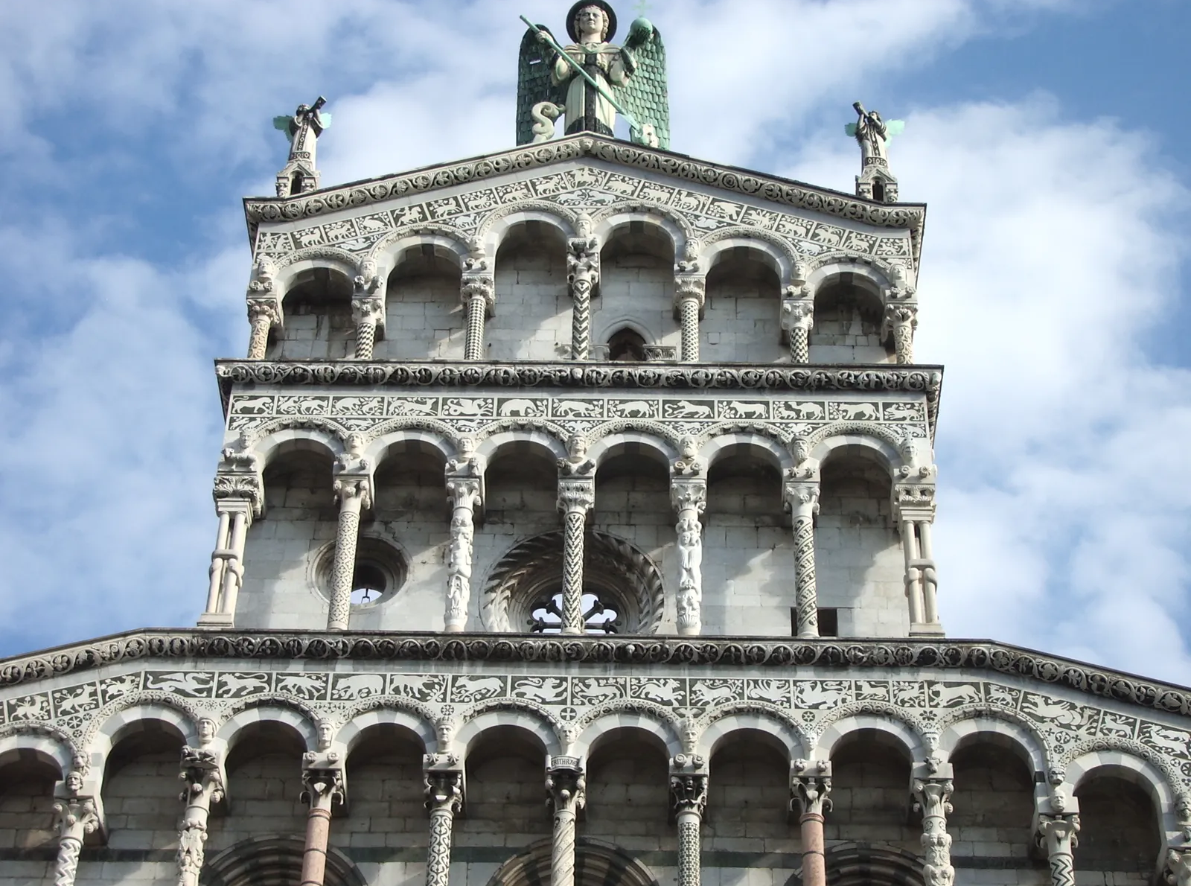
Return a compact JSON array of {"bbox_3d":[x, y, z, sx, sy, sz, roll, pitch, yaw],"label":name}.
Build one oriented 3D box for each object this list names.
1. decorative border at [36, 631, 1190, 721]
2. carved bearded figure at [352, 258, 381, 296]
[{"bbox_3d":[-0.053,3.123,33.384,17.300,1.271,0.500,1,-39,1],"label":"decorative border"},{"bbox_3d":[-3.626,-2.655,40.571,0.430,0.700,0.330,0,-41,1],"label":"carved bearded figure"}]

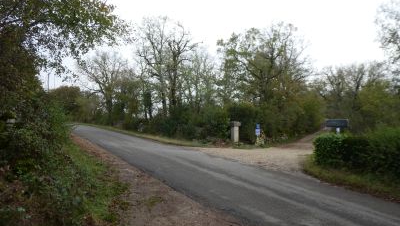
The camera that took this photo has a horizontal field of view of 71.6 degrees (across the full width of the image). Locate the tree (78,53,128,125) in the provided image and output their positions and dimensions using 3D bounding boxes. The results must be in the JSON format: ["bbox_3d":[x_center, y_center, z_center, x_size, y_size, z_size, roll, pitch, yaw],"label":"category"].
[{"bbox_3d":[-13.500,-3.450,38.000,6.800,9.900,6.400,0,0,0],"label":"tree"}]

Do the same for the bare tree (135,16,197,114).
[{"bbox_3d":[-3.200,-3.850,26.000,5.800,10.500,5.600,0,0,0],"label":"bare tree"}]

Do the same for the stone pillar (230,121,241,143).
[{"bbox_3d":[1.970,1.085,15.400,0.440,1.220,0.420,0,0,-25],"label":"stone pillar"}]

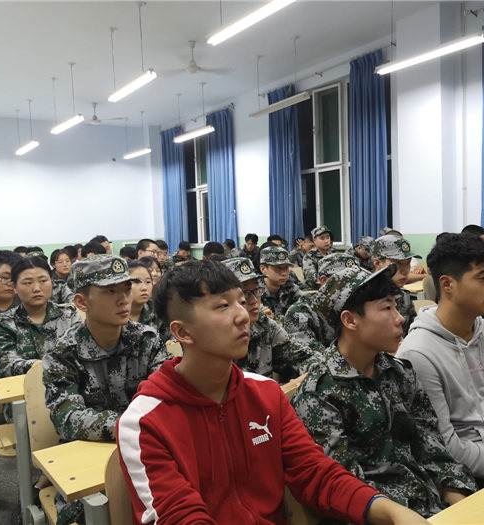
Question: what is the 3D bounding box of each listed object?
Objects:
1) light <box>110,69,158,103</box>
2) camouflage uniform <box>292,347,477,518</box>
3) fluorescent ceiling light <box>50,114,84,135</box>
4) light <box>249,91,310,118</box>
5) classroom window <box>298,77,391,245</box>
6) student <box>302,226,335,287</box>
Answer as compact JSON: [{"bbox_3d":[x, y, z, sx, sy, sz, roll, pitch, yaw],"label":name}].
[{"bbox_3d":[-1.250,-1.982,6.170,0.120,0.085,1.230,-5,4,-34],"label":"light"},{"bbox_3d":[0.388,0.511,1.471,0.520,0.570,0.450,-5,4,-34],"label":"camouflage uniform"},{"bbox_3d":[-2.615,-2.058,8.144,0.120,0.085,1.230,-5,4,-34],"label":"fluorescent ceiling light"},{"bbox_3d":[0.467,-2.112,7.314,0.120,0.085,1.240,-5,4,-34],"label":"light"},{"bbox_3d":[1.327,-1.383,7.693,0.140,2.200,2.150,-5,4,-34],"label":"classroom window"},{"bbox_3d":[0.895,0.305,5.733,0.520,1.340,0.750,-5,4,-34],"label":"student"}]

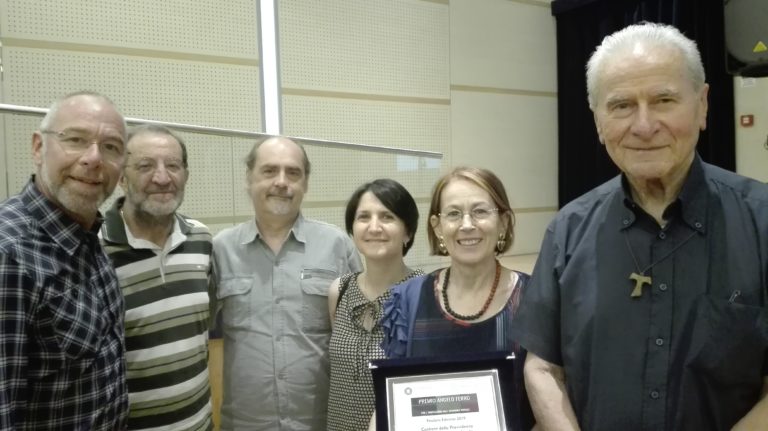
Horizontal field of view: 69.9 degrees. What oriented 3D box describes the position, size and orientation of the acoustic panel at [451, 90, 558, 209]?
[{"bbox_3d":[1.295,-0.662,5.730,1.470,1.200,0.050,-3,3,-29],"label":"acoustic panel"}]

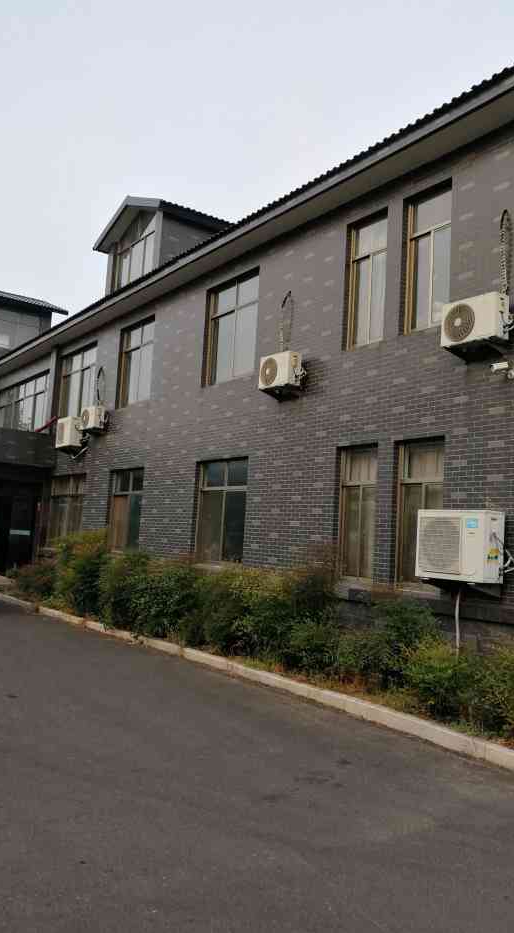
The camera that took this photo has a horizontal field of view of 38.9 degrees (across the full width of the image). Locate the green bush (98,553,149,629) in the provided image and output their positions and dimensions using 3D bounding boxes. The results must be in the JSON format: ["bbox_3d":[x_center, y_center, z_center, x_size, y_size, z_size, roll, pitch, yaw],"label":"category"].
[{"bbox_3d":[-2.139,2.002,11.750,0.920,1.220,0.920,7,-7,-35],"label":"green bush"}]

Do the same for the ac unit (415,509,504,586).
[{"bbox_3d":[2.300,0.899,8.279,0.330,0.768,0.954,7,-7,-35],"label":"ac unit"}]

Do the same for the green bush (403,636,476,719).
[{"bbox_3d":[1.668,1.928,6.650,0.700,0.740,0.700,7,-7,-35],"label":"green bush"}]

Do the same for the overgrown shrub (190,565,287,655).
[{"bbox_3d":[-0.236,1.899,9.800,1.150,1.100,1.300,7,-7,-35],"label":"overgrown shrub"}]

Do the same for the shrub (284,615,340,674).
[{"bbox_3d":[0.637,2.067,8.500,0.620,0.630,0.660,7,-7,-35],"label":"shrub"}]

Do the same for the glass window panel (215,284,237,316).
[{"bbox_3d":[-0.584,-3.108,13.794,0.040,0.538,0.764,7,-7,-35],"label":"glass window panel"}]

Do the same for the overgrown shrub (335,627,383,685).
[{"bbox_3d":[1.081,2.023,7.750,0.550,0.640,0.550,7,-7,-35],"label":"overgrown shrub"}]

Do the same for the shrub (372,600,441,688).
[{"bbox_3d":[1.623,1.932,7.900,0.800,0.920,0.800,3,-5,0],"label":"shrub"}]

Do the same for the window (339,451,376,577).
[{"bbox_3d":[1.518,0.675,10.495,0.150,1.931,0.847,7,-7,-35],"label":"window"}]

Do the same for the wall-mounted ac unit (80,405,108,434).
[{"bbox_3d":[-3.948,-1.145,17.573,0.250,0.520,0.800,7,-7,-35],"label":"wall-mounted ac unit"}]

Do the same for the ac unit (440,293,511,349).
[{"bbox_3d":[2.602,-1.708,8.640,0.250,0.528,0.809,7,-7,-35],"label":"ac unit"}]

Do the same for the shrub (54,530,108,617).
[{"bbox_3d":[-3.298,1.999,13.600,1.080,1.500,1.080,7,-7,-35],"label":"shrub"}]

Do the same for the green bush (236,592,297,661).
[{"bbox_3d":[0.121,2.034,9.250,0.820,0.850,0.820,7,-7,-35],"label":"green bush"}]

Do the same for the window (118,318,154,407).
[{"bbox_3d":[-2.759,-2.341,16.679,0.120,1.880,1.606,7,-7,-35],"label":"window"}]

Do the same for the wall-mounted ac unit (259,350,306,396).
[{"bbox_3d":[0.385,-1.523,11.756,0.250,0.539,0.789,7,-7,-35],"label":"wall-mounted ac unit"}]

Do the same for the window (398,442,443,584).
[{"bbox_3d":[2.082,0.574,9.300,0.120,1.850,0.793,7,-7,-35],"label":"window"}]

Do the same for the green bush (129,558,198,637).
[{"bbox_3d":[-1.352,1.950,10.750,1.020,1.050,1.150,7,-7,-35],"label":"green bush"}]

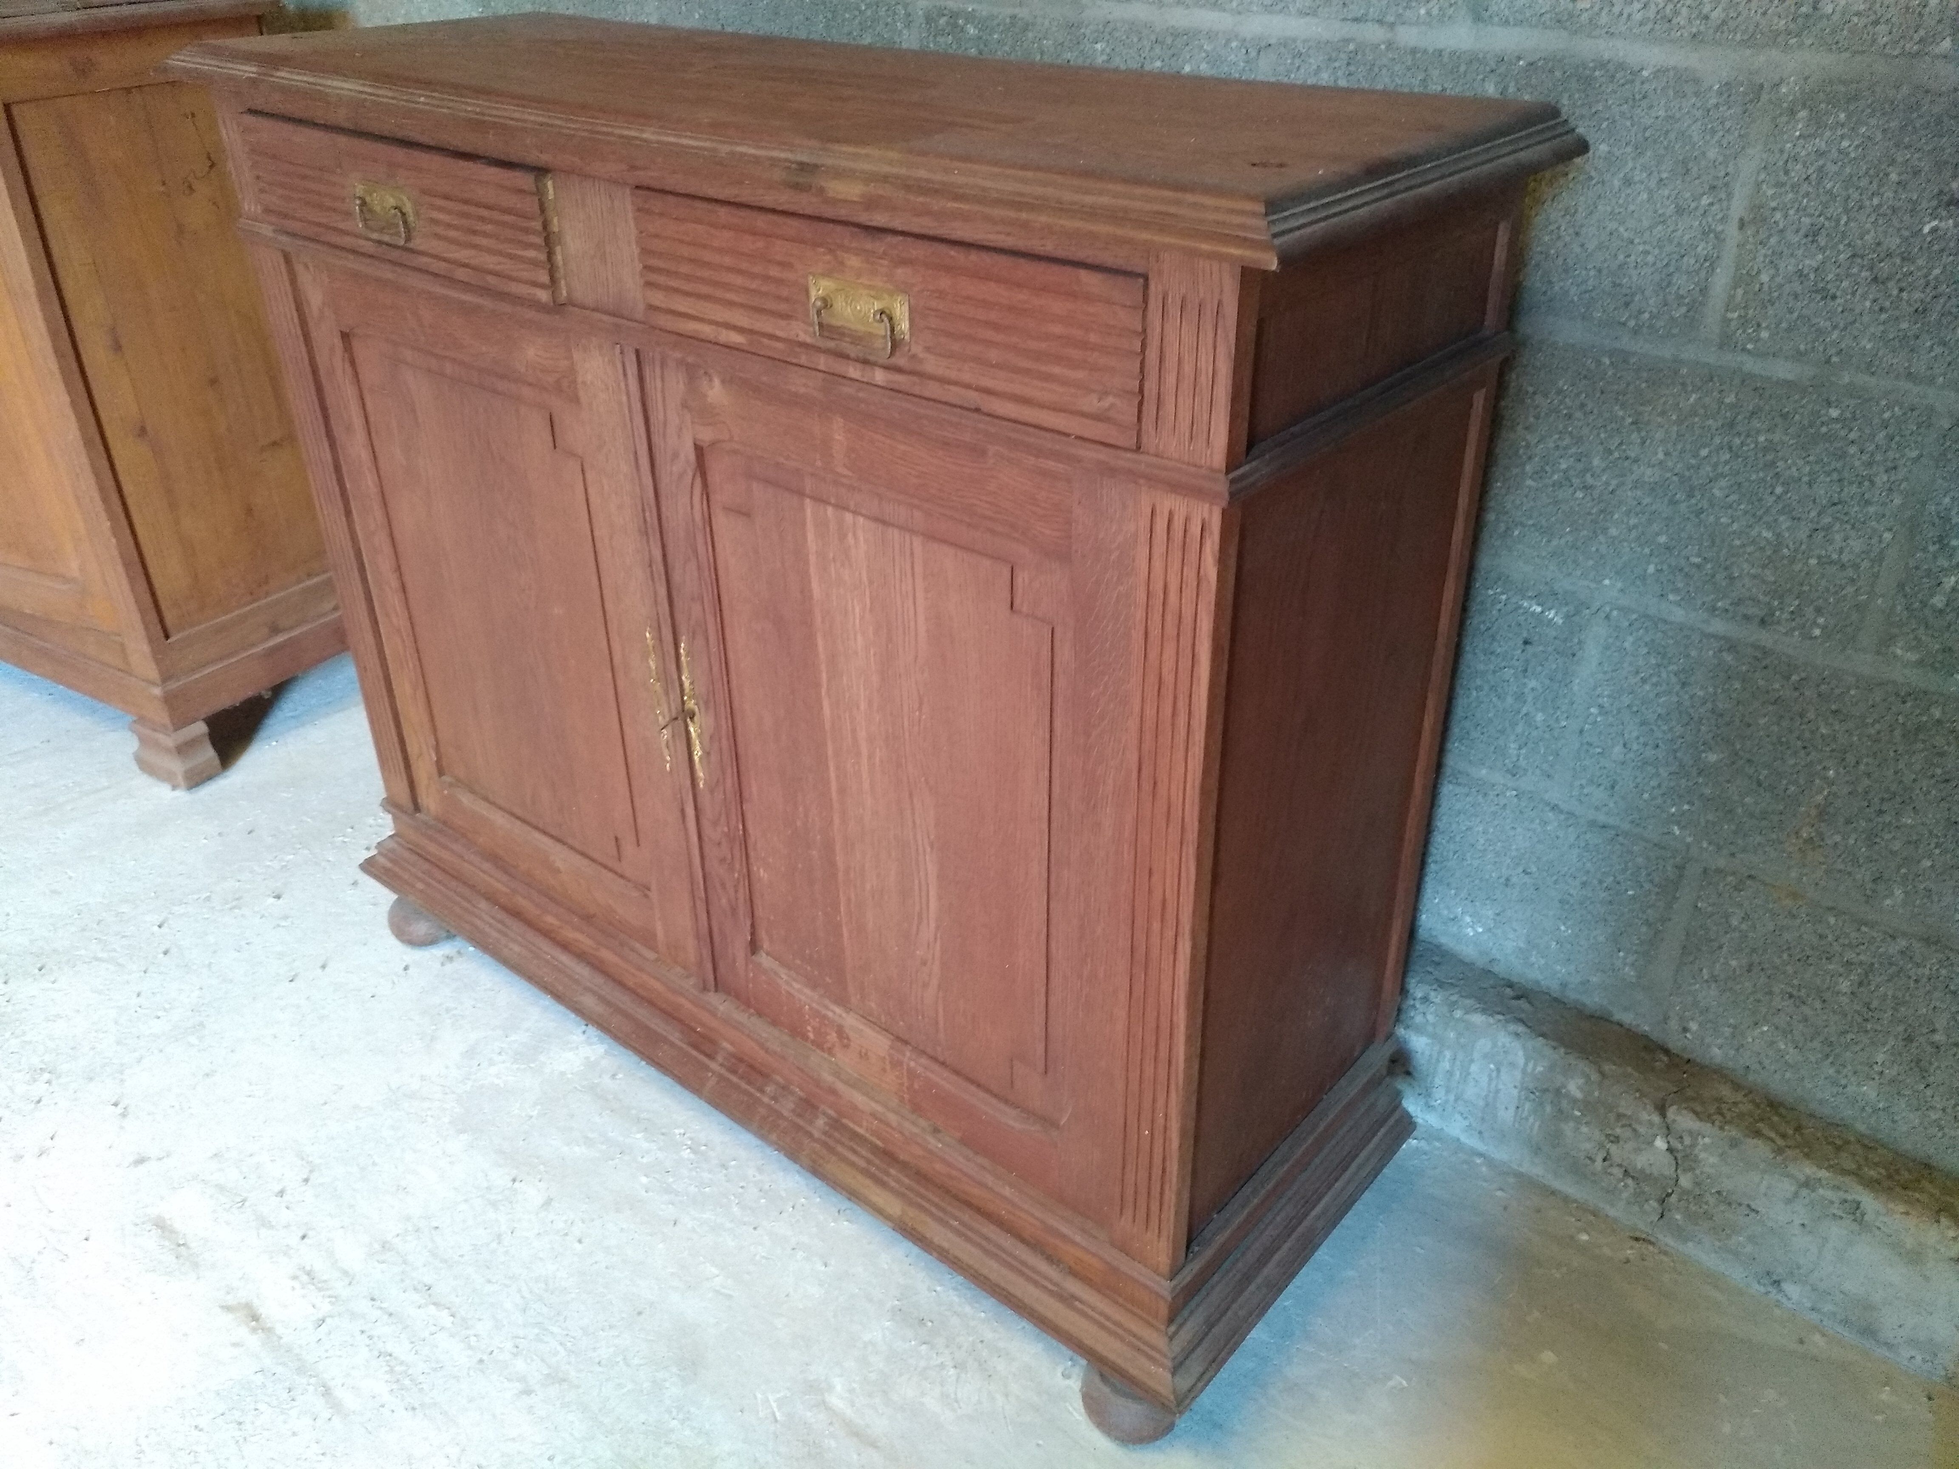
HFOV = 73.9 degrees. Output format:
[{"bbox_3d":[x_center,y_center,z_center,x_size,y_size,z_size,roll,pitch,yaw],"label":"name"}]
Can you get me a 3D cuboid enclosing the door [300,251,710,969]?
[{"bbox_3d":[-0.513,-0.126,1.445,0.563,0.700,0.045,21,35,33],"label":"door"}]

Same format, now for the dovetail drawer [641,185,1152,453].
[{"bbox_3d":[0.028,-0.394,1.076,0.491,0.113,0.338,21,35,33],"label":"dovetail drawer"}]

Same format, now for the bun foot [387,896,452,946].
[{"bbox_3d":[-0.777,0.241,1.824,0.087,0.104,0.087,21,35,33],"label":"bun foot"}]

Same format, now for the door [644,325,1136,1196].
[{"bbox_3d":[-0.080,0.052,1.178,0.516,0.702,0.045,21,35,33],"label":"door"}]

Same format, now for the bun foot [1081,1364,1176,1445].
[{"bbox_3d":[0.150,0.625,1.254,0.087,0.104,0.087,0,28,0],"label":"bun foot"}]

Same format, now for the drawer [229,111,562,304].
[{"bbox_3d":[-0.461,-0.596,1.378,0.489,0.115,0.338,21,35,33],"label":"drawer"}]

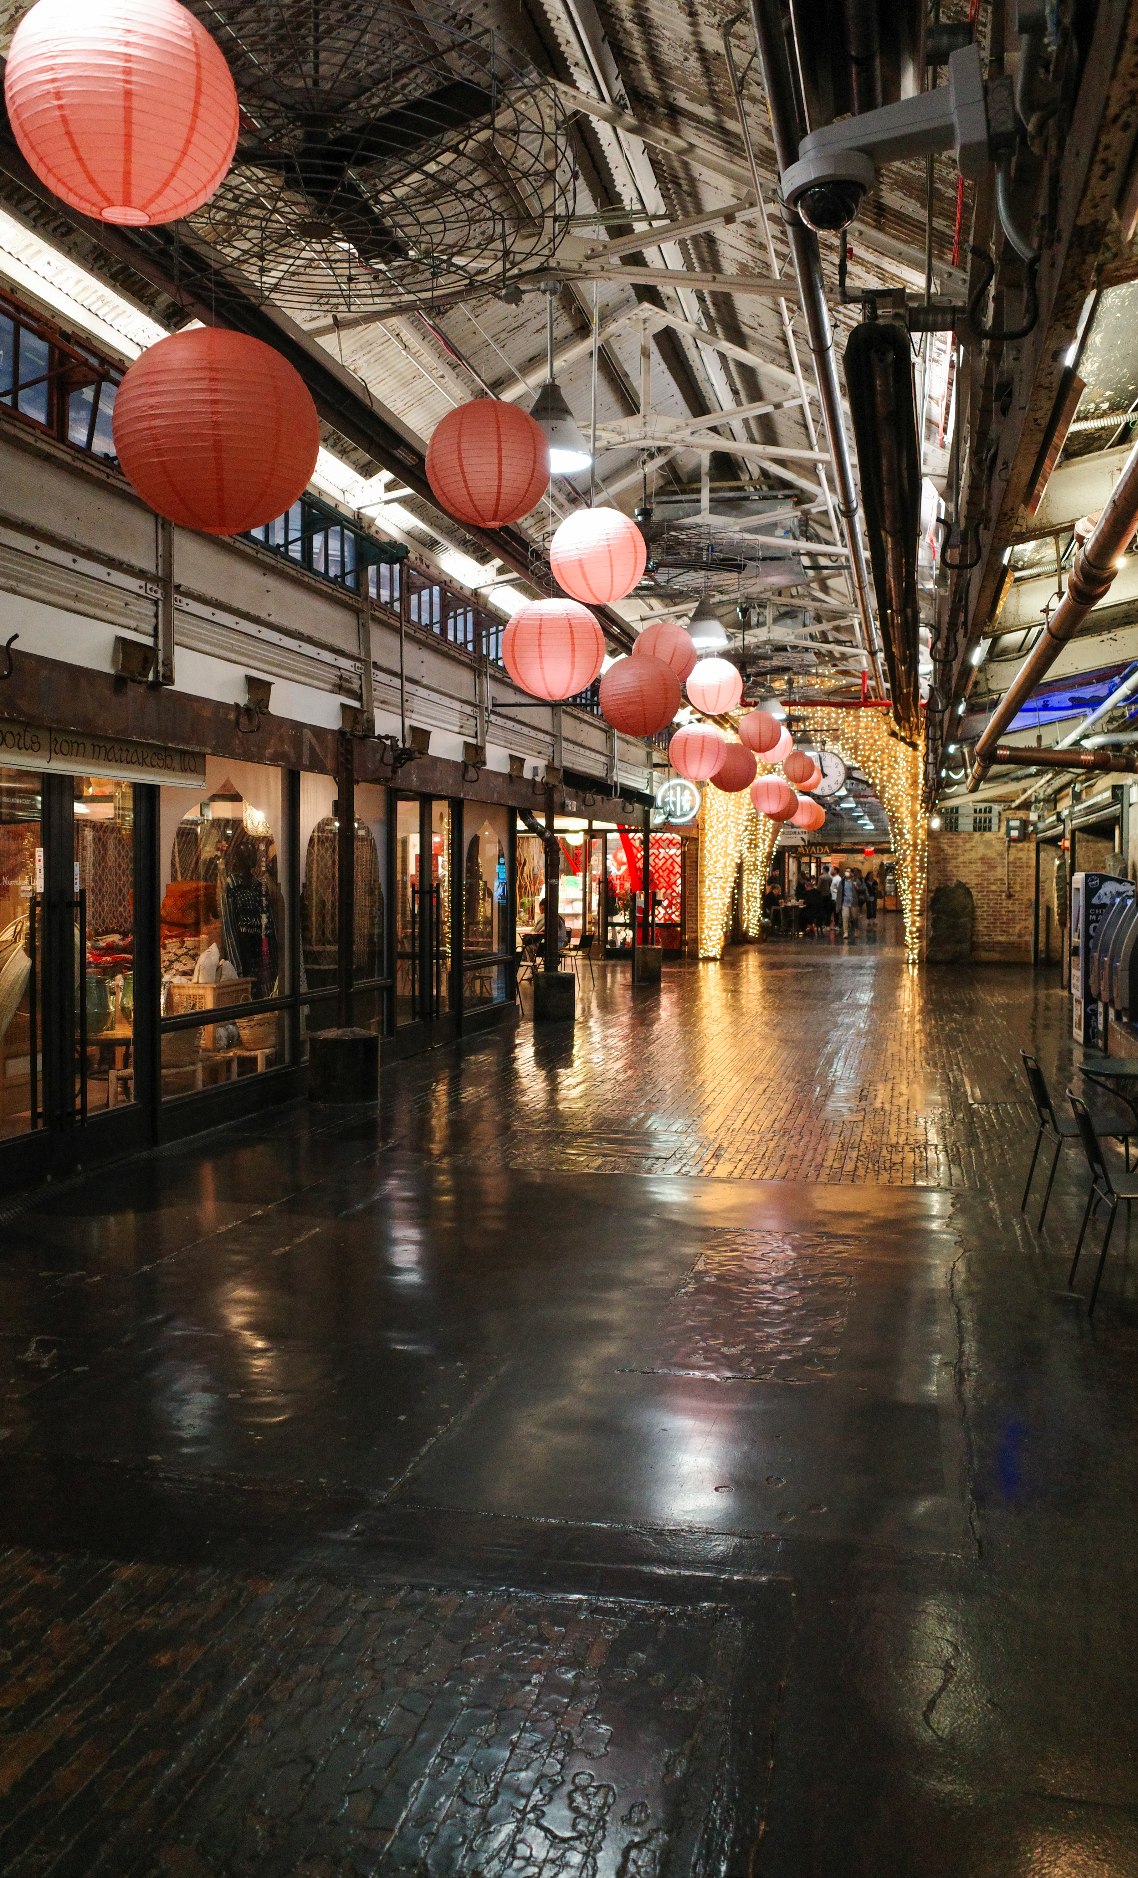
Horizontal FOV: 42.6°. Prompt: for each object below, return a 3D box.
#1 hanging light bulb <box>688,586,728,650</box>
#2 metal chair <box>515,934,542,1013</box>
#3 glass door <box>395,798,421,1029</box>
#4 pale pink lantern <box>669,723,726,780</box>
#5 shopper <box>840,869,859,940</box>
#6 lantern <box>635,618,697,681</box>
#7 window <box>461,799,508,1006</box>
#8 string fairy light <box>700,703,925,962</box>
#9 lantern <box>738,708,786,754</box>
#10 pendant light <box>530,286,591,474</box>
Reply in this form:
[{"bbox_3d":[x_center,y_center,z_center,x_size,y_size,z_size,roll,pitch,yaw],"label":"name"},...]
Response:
[{"bbox_3d":[1.411,-3.287,14.940,0.450,0.601,0.450,1,3,13],"label":"hanging light bulb"},{"bbox_3d":[-0.562,0.450,17.071,0.500,0.840,0.460,1,3,13],"label":"metal chair"},{"bbox_3d":[-1.480,-0.247,13.271,0.080,2.058,0.815,1,3,13],"label":"glass door"},{"bbox_3d":[1.340,-1.928,15.100,0.600,0.588,0.600,1,3,13],"label":"pale pink lantern"},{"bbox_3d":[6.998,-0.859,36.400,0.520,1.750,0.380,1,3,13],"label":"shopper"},{"bbox_3d":[0.889,-2.658,13.500,0.600,0.588,0.600,1,3,13],"label":"lantern"},{"bbox_3d":[-0.923,-0.379,15.716,0.100,2.100,1.803,1,3,13],"label":"window"},{"bbox_3d":[4.472,-1.928,27.194,4.215,4.709,0.700,1,3,13],"label":"string fairy light"},{"bbox_3d":[2.700,-2.916,20.586,0.600,0.588,0.600,1,3,13],"label":"lantern"},{"bbox_3d":[-0.093,-3.253,8.445,0.440,1.018,0.440,0,3,0],"label":"pendant light"}]

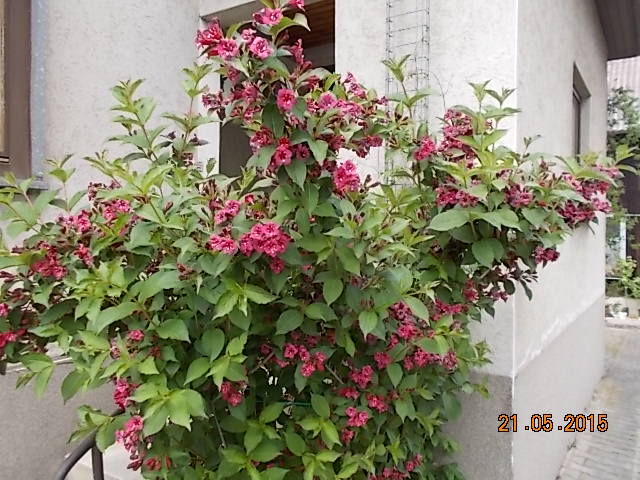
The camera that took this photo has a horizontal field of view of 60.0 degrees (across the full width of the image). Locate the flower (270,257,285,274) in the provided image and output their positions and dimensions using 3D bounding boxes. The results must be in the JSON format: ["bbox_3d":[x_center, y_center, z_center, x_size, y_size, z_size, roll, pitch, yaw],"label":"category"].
[{"bbox_3d":[-0.109,0.065,1.420,0.036,0.046,0.037,0,6,-4],"label":"flower"}]

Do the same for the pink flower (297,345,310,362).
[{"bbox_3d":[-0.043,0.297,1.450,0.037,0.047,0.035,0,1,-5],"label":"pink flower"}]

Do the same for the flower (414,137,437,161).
[{"bbox_3d":[0.295,-0.256,1.550,0.061,0.067,0.050,0,-4,16],"label":"flower"}]

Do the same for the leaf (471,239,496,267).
[{"bbox_3d":[0.442,0.034,1.500,0.057,0.072,0.035,0,0,12],"label":"leaf"}]

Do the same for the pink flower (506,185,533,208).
[{"bbox_3d":[0.557,-0.122,1.550,0.073,0.067,0.055,0,-9,10],"label":"pink flower"}]

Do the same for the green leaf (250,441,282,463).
[{"bbox_3d":[-0.137,0.541,1.420,0.078,0.053,0.050,0,0,-3],"label":"green leaf"}]

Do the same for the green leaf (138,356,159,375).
[{"bbox_3d":[-0.424,0.310,1.370,0.047,0.042,0.035,0,0,-9],"label":"green leaf"}]

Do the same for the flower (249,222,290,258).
[{"bbox_3d":[-0.126,0.001,1.400,0.100,0.088,0.075,0,1,-5],"label":"flower"}]

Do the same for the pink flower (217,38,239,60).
[{"bbox_3d":[-0.220,-0.453,1.320,0.052,0.052,0.045,0,1,-19],"label":"pink flower"}]

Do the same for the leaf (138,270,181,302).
[{"bbox_3d":[-0.385,0.112,1.330,0.096,0.073,0.060,0,0,-4],"label":"leaf"}]

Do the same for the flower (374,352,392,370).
[{"bbox_3d":[0.183,0.350,1.600,0.050,0.050,0.045,0,1,7],"label":"flower"}]

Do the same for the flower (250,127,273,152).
[{"bbox_3d":[-0.155,-0.266,1.470,0.057,0.067,0.055,0,1,-6],"label":"flower"}]

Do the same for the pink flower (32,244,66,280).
[{"bbox_3d":[-0.839,0.070,1.720,0.101,0.108,0.075,0,0,-26],"label":"pink flower"}]

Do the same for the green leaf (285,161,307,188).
[{"bbox_3d":[-0.056,-0.164,1.380,0.050,0.096,0.016,-14,-24,-9],"label":"green leaf"}]

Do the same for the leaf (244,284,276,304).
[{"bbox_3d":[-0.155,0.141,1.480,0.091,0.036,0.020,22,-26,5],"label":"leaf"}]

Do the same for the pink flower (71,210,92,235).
[{"bbox_3d":[-0.623,-0.046,1.450,0.055,0.060,0.049,0,0,-17],"label":"pink flower"}]

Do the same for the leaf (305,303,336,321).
[{"bbox_3d":[0.003,0.208,1.550,0.097,0.041,0.020,16,-27,8],"label":"leaf"}]

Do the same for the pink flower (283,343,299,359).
[{"bbox_3d":[-0.086,0.323,1.620,0.045,0.045,0.040,0,1,-3],"label":"pink flower"}]

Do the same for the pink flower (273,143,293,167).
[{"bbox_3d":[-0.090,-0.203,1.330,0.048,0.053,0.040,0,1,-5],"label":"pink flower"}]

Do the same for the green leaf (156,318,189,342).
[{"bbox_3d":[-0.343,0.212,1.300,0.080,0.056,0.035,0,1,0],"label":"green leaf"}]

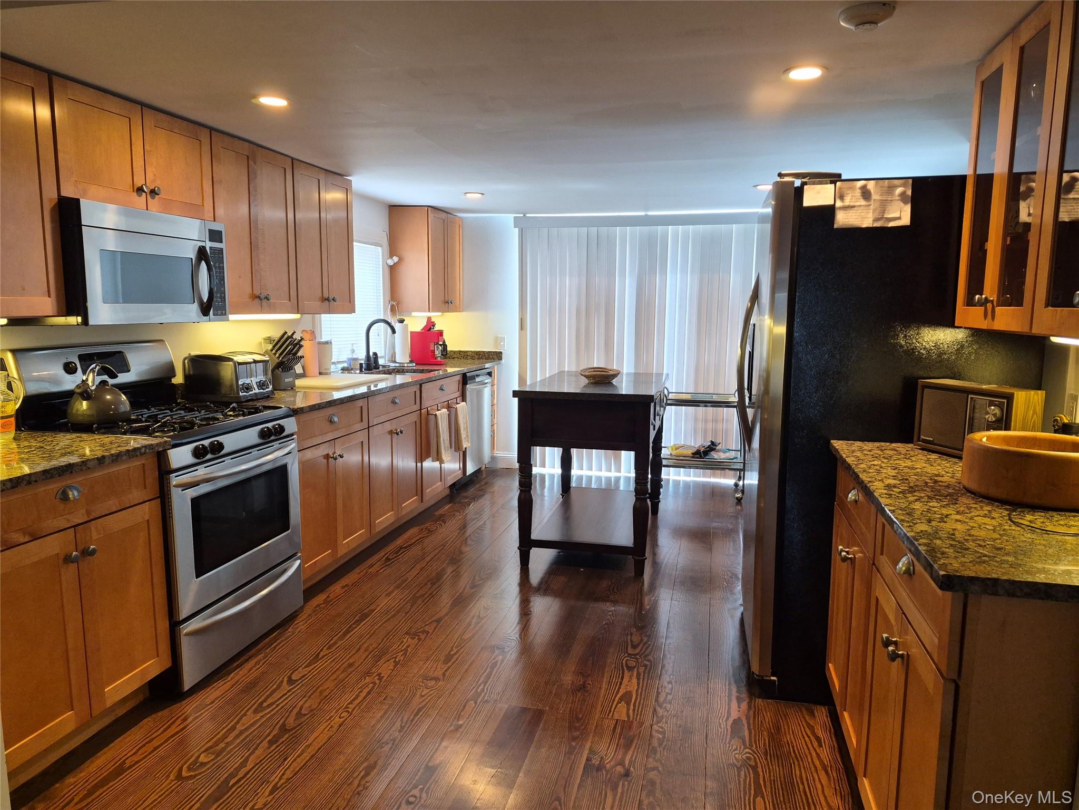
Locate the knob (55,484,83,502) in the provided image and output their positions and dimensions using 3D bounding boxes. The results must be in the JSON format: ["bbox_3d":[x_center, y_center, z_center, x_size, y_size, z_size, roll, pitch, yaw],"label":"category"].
[{"bbox_3d":[-1.339,0.247,2.044,0.026,0.037,0.082,2,8,14],"label":"knob"}]

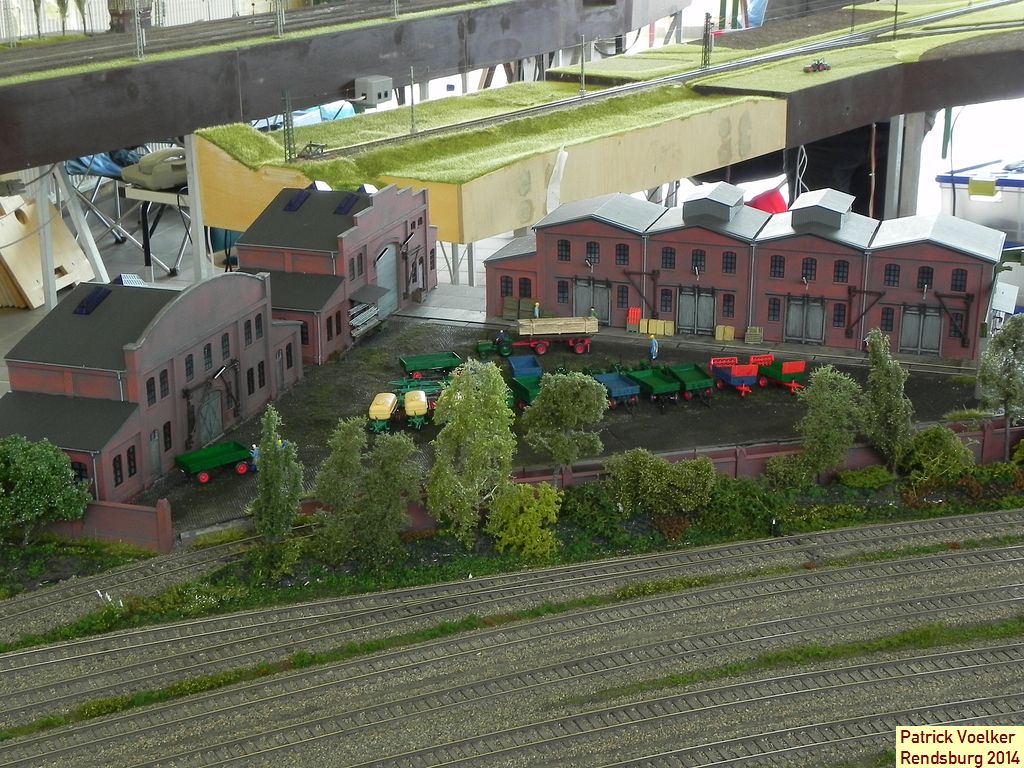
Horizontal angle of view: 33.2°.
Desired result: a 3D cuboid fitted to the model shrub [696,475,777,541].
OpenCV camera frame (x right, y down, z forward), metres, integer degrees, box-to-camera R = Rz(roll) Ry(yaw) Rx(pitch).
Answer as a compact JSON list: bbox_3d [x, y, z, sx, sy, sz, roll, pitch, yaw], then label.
[{"bbox_3d":[0.152,0.078,1.149,0.053,0.034,0.046,0,18,0],"label":"model shrub"}]

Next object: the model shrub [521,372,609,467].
[{"bbox_3d":[0.034,0.041,1.139,0.057,0.106,0.051,0,19,2],"label":"model shrub"}]

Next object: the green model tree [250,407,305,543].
[{"bbox_3d":[-0.148,0.063,1.079,0.033,0.104,0.028,-3,19,-7],"label":"green model tree"}]

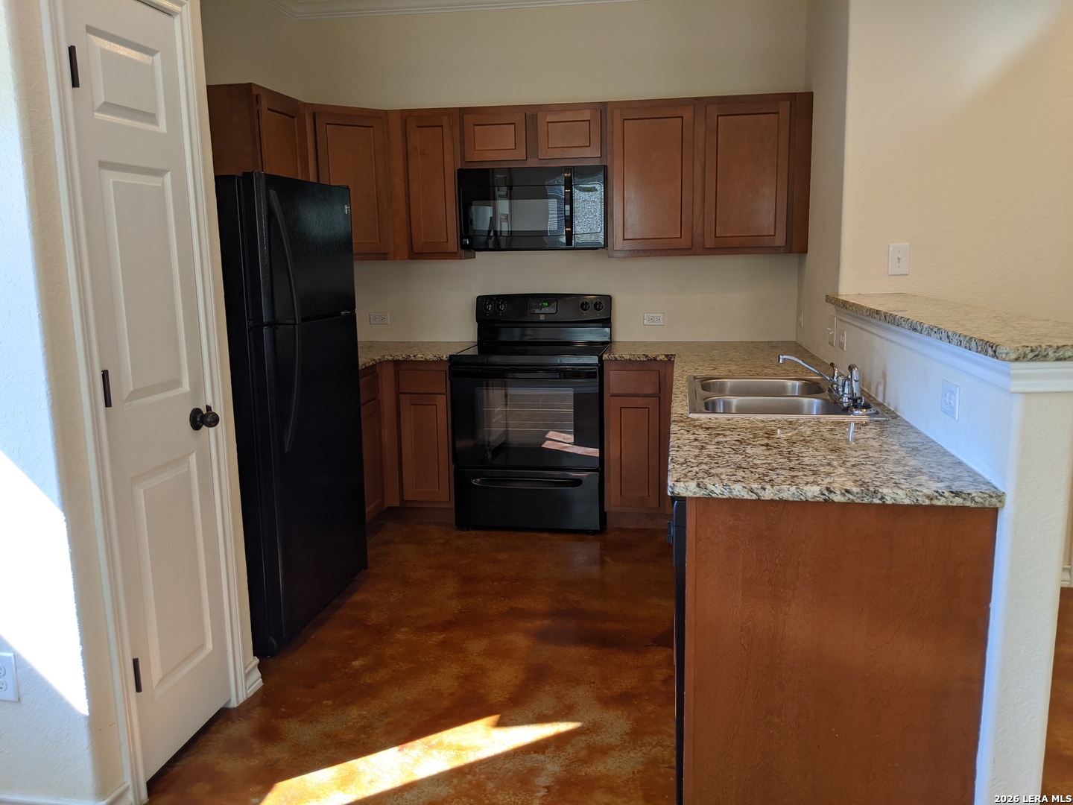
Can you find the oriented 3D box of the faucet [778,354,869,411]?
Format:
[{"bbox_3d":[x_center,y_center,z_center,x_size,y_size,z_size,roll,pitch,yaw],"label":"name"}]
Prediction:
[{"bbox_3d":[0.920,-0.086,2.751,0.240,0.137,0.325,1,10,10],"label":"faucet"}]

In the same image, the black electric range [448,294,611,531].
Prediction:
[{"bbox_3d":[-0.004,0.030,4.471,0.757,1.187,0.705,1,10,10],"label":"black electric range"}]

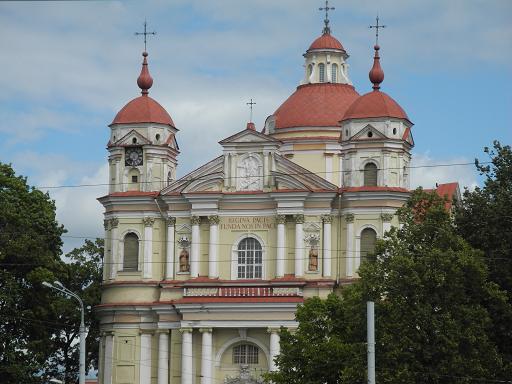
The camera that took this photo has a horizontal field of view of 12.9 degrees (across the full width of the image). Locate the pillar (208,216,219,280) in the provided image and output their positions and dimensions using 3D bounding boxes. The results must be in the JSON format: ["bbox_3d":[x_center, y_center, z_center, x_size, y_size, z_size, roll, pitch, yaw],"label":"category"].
[{"bbox_3d":[-3.678,4.798,195.822,0.822,5.386,0.750,-1,-7,15],"label":"pillar"}]

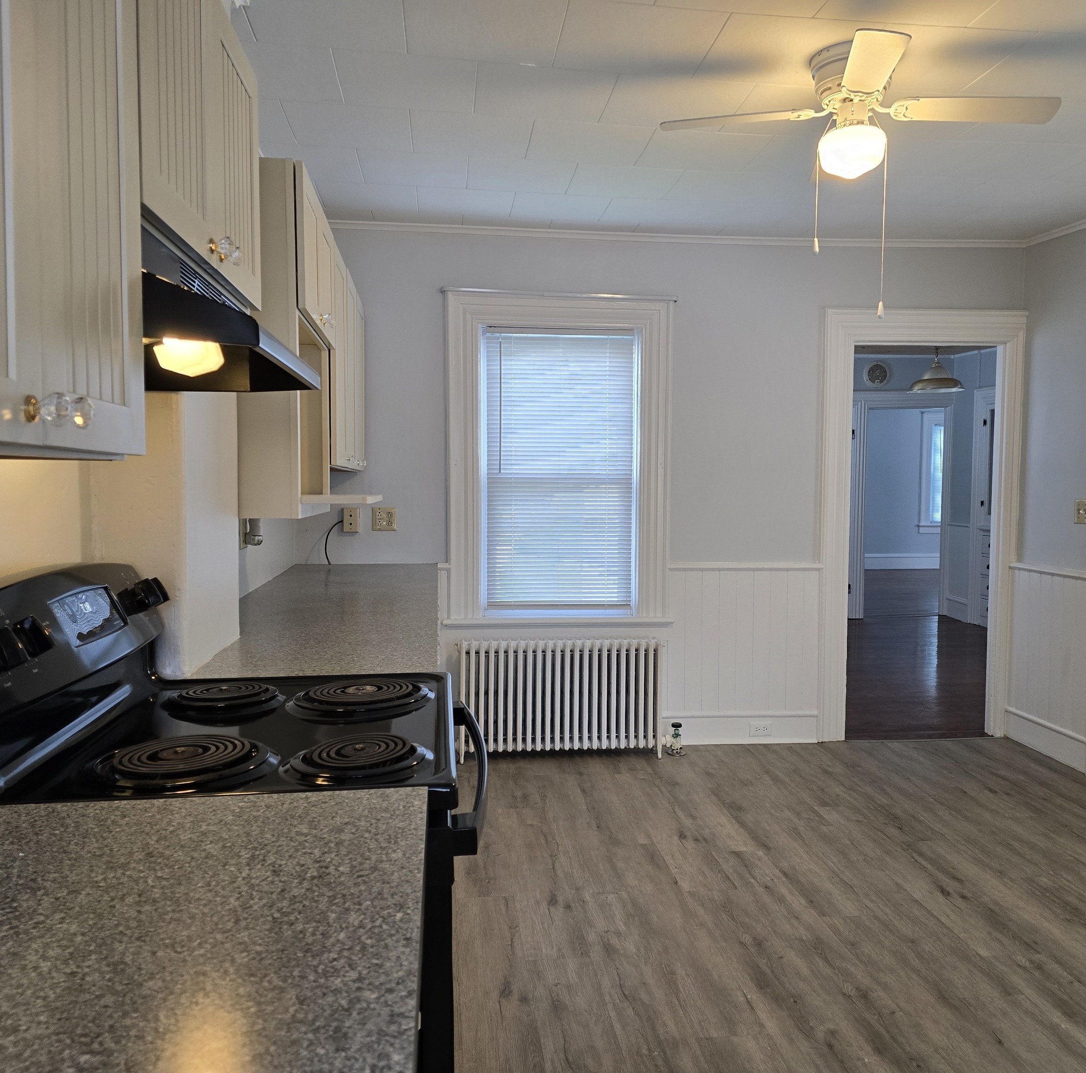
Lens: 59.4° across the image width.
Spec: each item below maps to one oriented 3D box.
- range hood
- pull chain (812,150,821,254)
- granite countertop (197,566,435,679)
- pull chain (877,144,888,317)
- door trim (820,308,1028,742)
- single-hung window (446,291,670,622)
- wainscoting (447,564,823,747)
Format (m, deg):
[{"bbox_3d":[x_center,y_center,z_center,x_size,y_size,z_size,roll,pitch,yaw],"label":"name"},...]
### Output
[{"bbox_3d":[-0.651,-0.356,1.573,0.474,0.164,0.770,0,4,-6],"label":"range hood"},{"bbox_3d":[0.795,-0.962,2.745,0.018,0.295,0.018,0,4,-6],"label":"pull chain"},{"bbox_3d":[-0.706,0.236,3.265,0.692,0.040,2.585,0,4,-6],"label":"granite countertop"},{"bbox_3d":[0.992,-0.887,2.771,0.018,0.492,0.018,0,4,-6],"label":"pull chain"},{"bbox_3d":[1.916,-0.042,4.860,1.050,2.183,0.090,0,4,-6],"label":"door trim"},{"bbox_3d":[0.080,-0.373,4.639,1.109,1.589,0.110,0,4,-6],"label":"single-hung window"},{"bbox_3d":[0.452,0.593,4.724,1.913,0.923,0.045,0,4,-6],"label":"wainscoting"}]

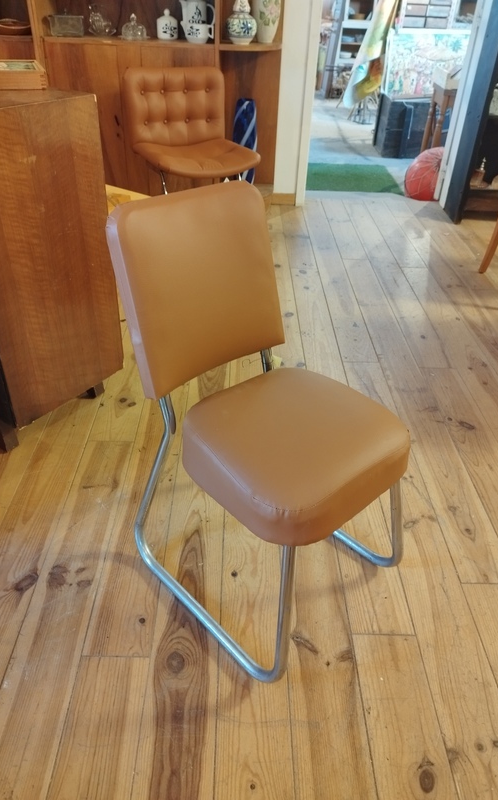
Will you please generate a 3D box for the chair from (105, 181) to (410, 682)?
[{"bbox_3d":[0.043,0.049,1.201,0.464,0.835,0.562,-27,46,-34],"label":"chair"}]

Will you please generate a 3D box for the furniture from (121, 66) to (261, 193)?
[{"bbox_3d":[-0.284,-1.253,2.943,0.532,0.833,0.585,-17,40,-24],"label":"furniture"}]

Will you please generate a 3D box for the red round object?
[{"bbox_3d":[1.342,-1.584,3.894,0.470,0.340,0.470,2,37,-1],"label":"red round object"}]

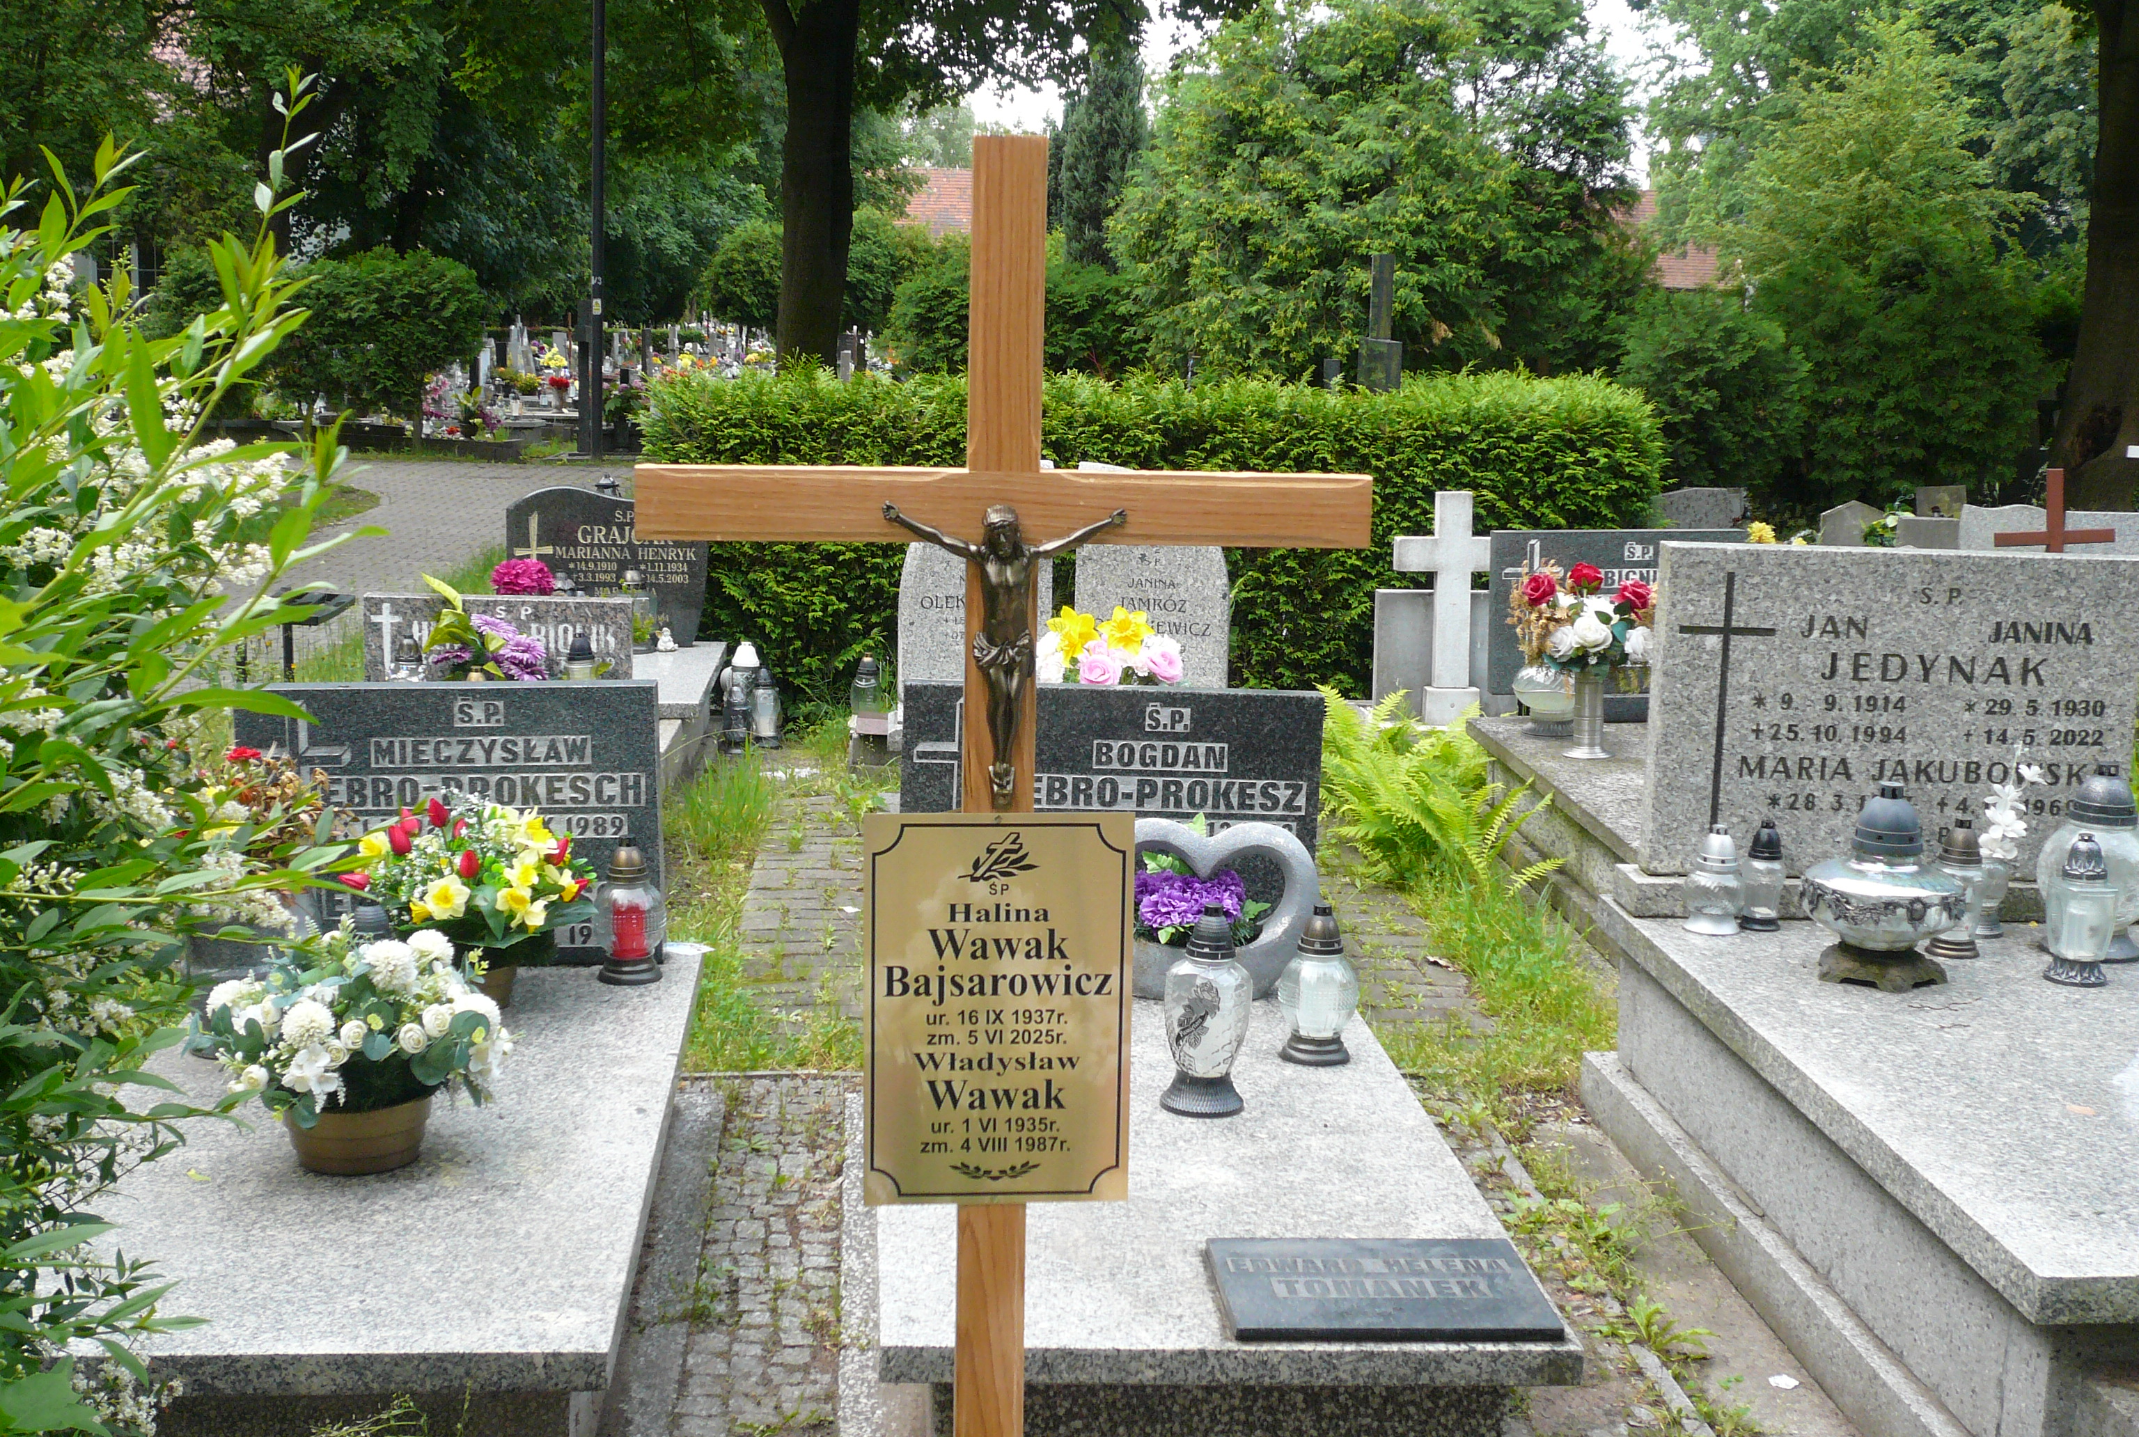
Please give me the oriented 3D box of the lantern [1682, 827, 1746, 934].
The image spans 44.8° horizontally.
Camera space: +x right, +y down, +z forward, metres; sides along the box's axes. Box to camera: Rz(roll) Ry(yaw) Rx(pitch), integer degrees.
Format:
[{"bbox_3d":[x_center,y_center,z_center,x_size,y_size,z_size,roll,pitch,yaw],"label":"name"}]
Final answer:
[{"bbox_3d":[1.204,0.292,4.843,0.112,0.195,0.112,1,10,-5],"label":"lantern"}]

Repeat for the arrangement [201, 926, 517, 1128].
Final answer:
[{"bbox_3d":[-1.005,0.422,3.660,0.430,0.275,0.390,1,10,-5],"label":"arrangement"}]

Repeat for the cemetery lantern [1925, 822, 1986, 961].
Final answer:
[{"bbox_3d":[1.605,0.306,4.699,0.105,0.240,0.105,1,10,-5],"label":"cemetery lantern"}]

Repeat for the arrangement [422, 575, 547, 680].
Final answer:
[{"bbox_3d":[-1.480,-0.179,6.578,0.317,0.368,0.270,1,10,-5],"label":"arrangement"}]

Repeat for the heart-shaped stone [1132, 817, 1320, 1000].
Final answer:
[{"bbox_3d":[0.240,0.329,4.594,0.412,0.312,0.135,1,10,-5],"label":"heart-shaped stone"}]

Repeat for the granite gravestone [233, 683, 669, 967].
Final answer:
[{"bbox_3d":[-1.096,0.182,4.631,0.743,0.502,0.080,1,10,-5],"label":"granite gravestone"}]

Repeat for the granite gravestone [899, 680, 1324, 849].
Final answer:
[{"bbox_3d":[0.072,0.201,4.774,0.765,0.532,0.065,1,10,-5],"label":"granite gravestone"}]

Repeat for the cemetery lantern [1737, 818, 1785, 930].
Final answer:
[{"bbox_3d":[1.170,0.262,4.362,0.076,0.181,0.076,1,10,-5],"label":"cemetery lantern"}]

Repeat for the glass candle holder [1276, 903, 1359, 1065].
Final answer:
[{"bbox_3d":[0.411,0.433,4.302,0.132,0.255,0.132,1,10,-5],"label":"glass candle holder"}]

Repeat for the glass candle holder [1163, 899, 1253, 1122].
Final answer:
[{"bbox_3d":[0.215,0.436,3.963,0.139,0.317,0.139,1,10,-5],"label":"glass candle holder"}]

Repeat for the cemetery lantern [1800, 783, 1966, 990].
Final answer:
[{"bbox_3d":[1.292,0.253,4.078,0.259,0.304,0.259,1,10,-5],"label":"cemetery lantern"}]

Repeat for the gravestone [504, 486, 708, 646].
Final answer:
[{"bbox_3d":[-1.534,-0.512,8.658,0.660,0.527,0.075,0,10,-8],"label":"gravestone"}]

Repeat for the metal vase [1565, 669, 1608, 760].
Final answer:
[{"bbox_3d":[1.313,-0.016,6.551,0.118,0.218,0.118,1,10,-5],"label":"metal vase"}]

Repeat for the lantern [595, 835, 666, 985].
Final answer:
[{"bbox_3d":[-0.789,0.337,4.665,0.126,0.250,0.126,1,10,-5],"label":"lantern"}]

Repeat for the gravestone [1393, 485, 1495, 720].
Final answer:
[{"bbox_3d":[1.070,-0.313,7.299,0.342,0.653,0.150,1,10,-5],"label":"gravestone"}]

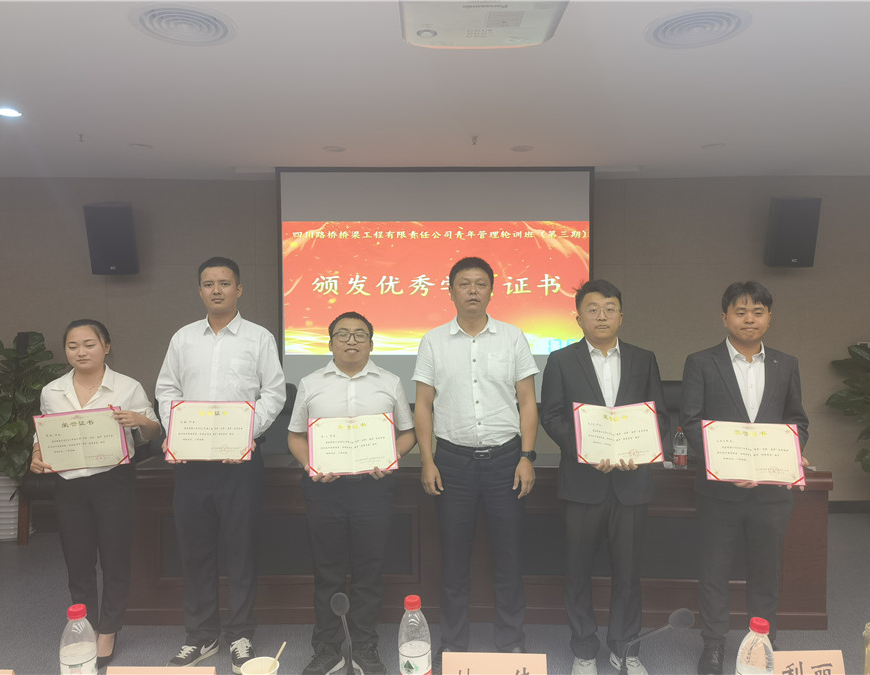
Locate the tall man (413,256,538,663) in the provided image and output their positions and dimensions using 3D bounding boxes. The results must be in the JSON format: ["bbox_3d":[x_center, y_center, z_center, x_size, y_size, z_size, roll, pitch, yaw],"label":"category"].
[{"bbox_3d":[0.170,0.550,3.035,0.530,1.770,0.320,0,3,2],"label":"tall man"}]

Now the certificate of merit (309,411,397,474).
[{"bbox_3d":[-0.338,0.441,2.887,0.357,0.250,0.030,-4,-26,-8],"label":"certificate of merit"}]

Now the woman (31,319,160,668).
[{"bbox_3d":[-1.470,0.665,3.075,0.500,1.530,0.380,-1,3,-5],"label":"woman"}]

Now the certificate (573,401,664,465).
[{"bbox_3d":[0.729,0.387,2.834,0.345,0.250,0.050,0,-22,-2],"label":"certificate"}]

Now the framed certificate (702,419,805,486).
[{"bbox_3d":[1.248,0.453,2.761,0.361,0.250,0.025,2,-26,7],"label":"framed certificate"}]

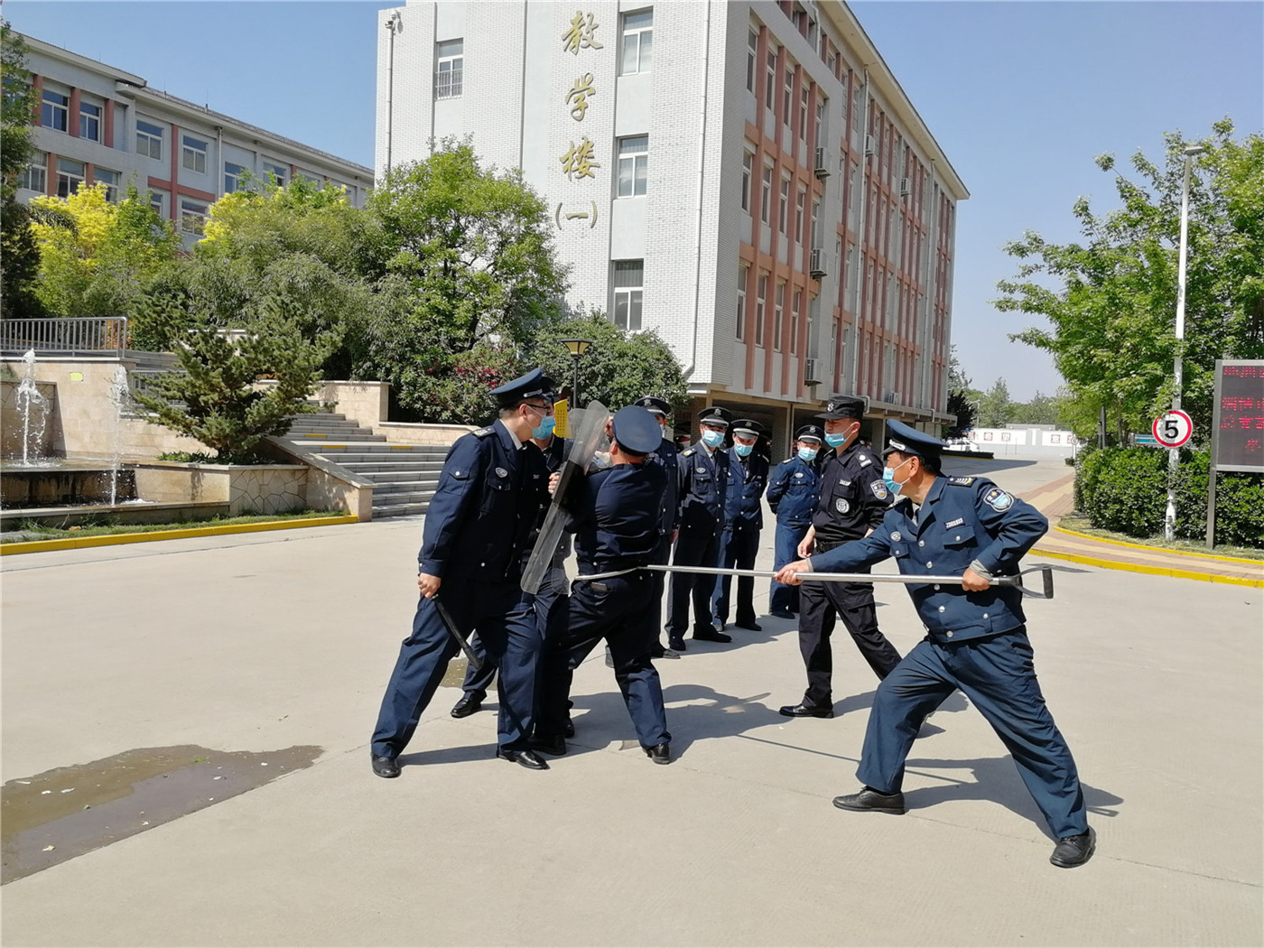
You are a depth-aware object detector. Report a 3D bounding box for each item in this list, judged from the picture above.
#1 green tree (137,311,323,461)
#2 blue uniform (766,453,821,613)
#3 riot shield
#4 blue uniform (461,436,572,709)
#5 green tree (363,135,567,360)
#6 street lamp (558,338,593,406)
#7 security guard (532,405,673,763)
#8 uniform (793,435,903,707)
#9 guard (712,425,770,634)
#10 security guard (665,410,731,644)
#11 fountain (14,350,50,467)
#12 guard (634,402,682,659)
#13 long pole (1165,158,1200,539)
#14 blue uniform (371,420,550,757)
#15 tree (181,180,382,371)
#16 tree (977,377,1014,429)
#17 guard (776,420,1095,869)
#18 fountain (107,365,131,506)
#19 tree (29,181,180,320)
[{"bbox_3d":[-6.383,-1.352,15.600,2.900,2.350,2.700,2,3,0],"label":"green tree"},{"bbox_3d":[1.450,0.533,8.800,0.530,1.450,0.340,1,3,-14],"label":"blue uniform"},{"bbox_3d":[-0.321,0.112,4.750,0.120,0.950,0.500,22,3,9],"label":"riot shield"},{"bbox_3d":[-0.561,0.559,5.155,0.500,1.400,0.550,0,3,-37],"label":"blue uniform"},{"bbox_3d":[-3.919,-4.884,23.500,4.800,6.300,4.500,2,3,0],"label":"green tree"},{"bbox_3d":[-1.020,-0.776,17.070,0.520,3.135,0.520,3,3,27],"label":"street lamp"},{"bbox_3d":[-0.146,0.528,4.950,0.700,1.720,0.620,1,3,-22],"label":"security guard"},{"bbox_3d":[1.309,0.569,5.505,0.660,1.496,0.560,1,3,-30],"label":"uniform"},{"bbox_3d":[0.896,0.410,8.100,0.490,1.760,0.360,2,3,-12],"label":"guard"},{"bbox_3d":[0.477,0.382,7.241,0.520,1.760,0.380,1,3,-23],"label":"security guard"},{"bbox_3d":[-9.356,-1.019,15.300,0.560,1.850,0.500,2,3,0],"label":"fountain"},{"bbox_3d":[0.143,0.364,6.880,0.560,1.820,0.420,0,3,-37],"label":"guard"},{"bbox_3d":[8.678,-1.970,15.467,0.220,6.060,0.300,0,4,-45],"label":"long pole"},{"bbox_3d":[-0.760,0.522,4.564,0.730,1.522,0.550,3,3,15],"label":"blue uniform"},{"bbox_3d":[-9.080,-4.968,25.500,5.200,5.500,4.600,2,3,0],"label":"tree"},{"bbox_3d":[40.545,-6.445,110.000,4.200,8.600,4.200,2,3,0],"label":"tree"},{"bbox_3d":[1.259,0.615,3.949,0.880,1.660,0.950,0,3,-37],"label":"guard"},{"bbox_3d":[-7.181,-0.539,13.800,0.340,2.000,0.340,2,3,0],"label":"fountain"},{"bbox_3d":[-16.565,-6.567,31.000,4.700,5.400,4.400,2,3,0],"label":"tree"}]

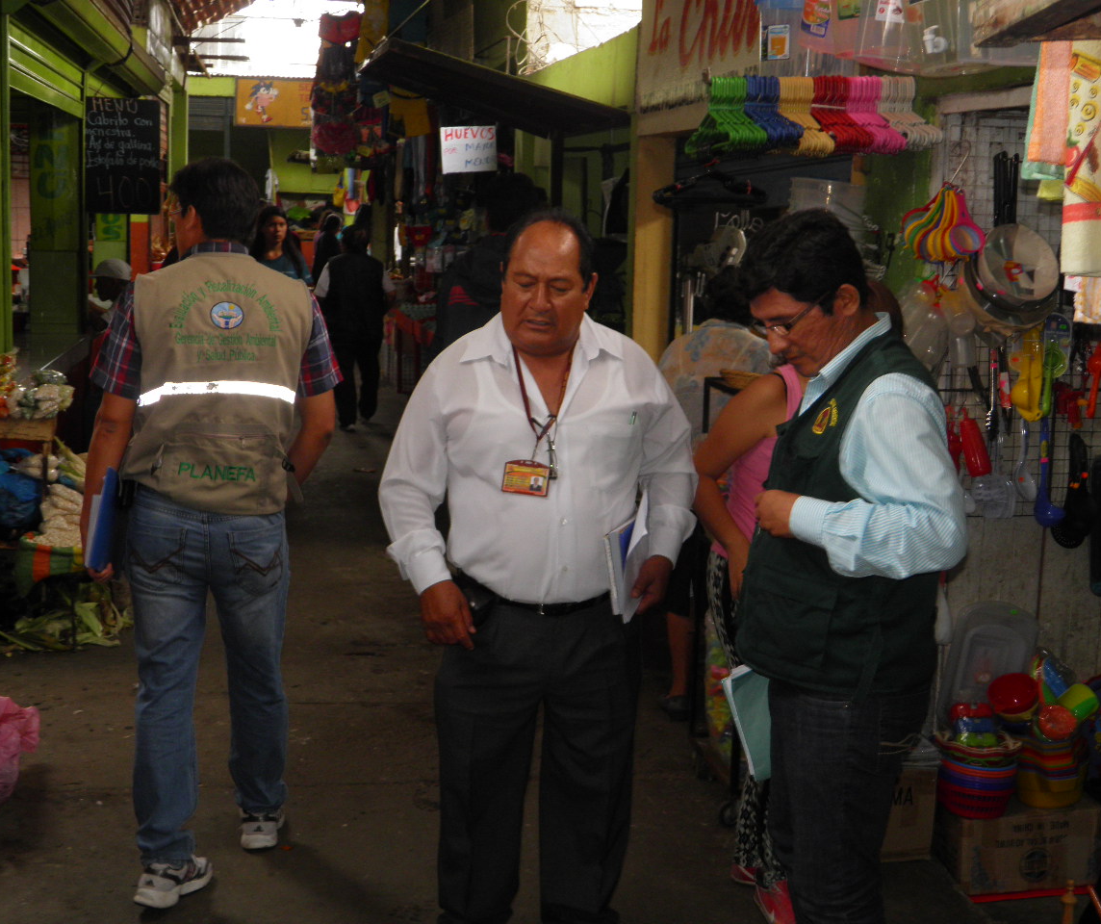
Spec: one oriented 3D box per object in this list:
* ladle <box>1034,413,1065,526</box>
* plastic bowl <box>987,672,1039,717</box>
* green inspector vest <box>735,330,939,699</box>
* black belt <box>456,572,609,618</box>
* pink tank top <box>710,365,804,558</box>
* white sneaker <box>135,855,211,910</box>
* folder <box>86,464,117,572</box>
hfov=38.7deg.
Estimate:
[{"bbox_3d":[1.323,0.011,4.150,0.095,0.320,0.090,-2,9,-21],"label":"ladle"},{"bbox_3d":[1.148,0.578,3.880,0.125,0.062,0.125,-2,45,2],"label":"plastic bowl"},{"bbox_3d":[0.541,0.096,2.930,0.310,0.660,0.450,-1,9,-20],"label":"green inspector vest"},{"bbox_3d":[-0.024,0.234,2.920,0.360,0.060,0.280,2,12,0],"label":"black belt"},{"bbox_3d":[0.559,0.001,3.600,0.350,0.470,0.250,3,12,-45],"label":"pink tank top"},{"bbox_3d":[-0.873,0.933,3.680,0.105,0.115,0.290,3,9,7],"label":"white sneaker"},{"bbox_3d":[-1.095,0.142,3.820,0.025,0.240,0.280,11,8,-8],"label":"folder"}]

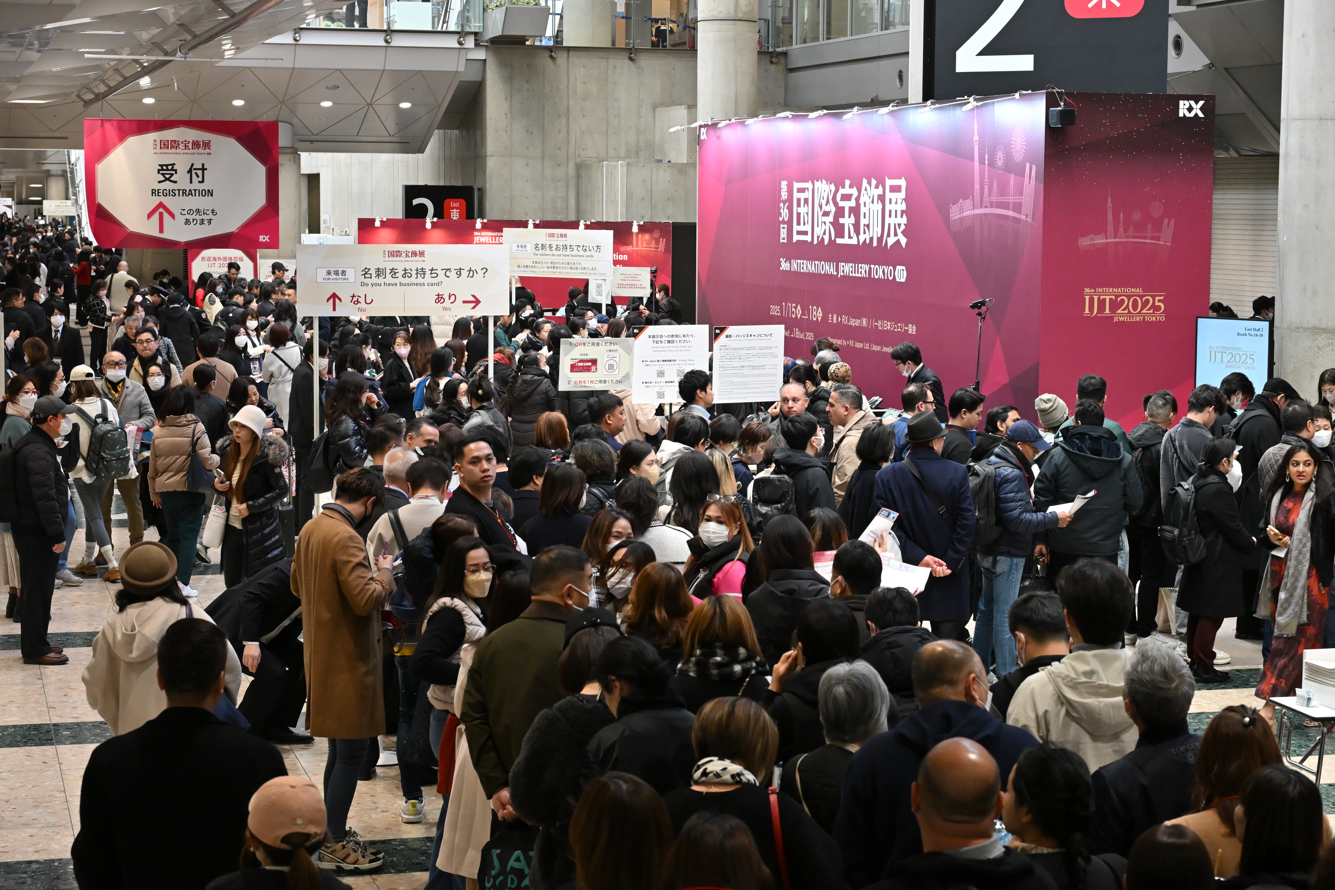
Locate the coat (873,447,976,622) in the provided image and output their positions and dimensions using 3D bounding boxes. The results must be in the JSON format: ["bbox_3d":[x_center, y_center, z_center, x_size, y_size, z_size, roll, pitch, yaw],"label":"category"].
[{"bbox_3d":[1.610,0.565,14.800,0.620,1.100,0.400,2,6,12],"label":"coat"}]

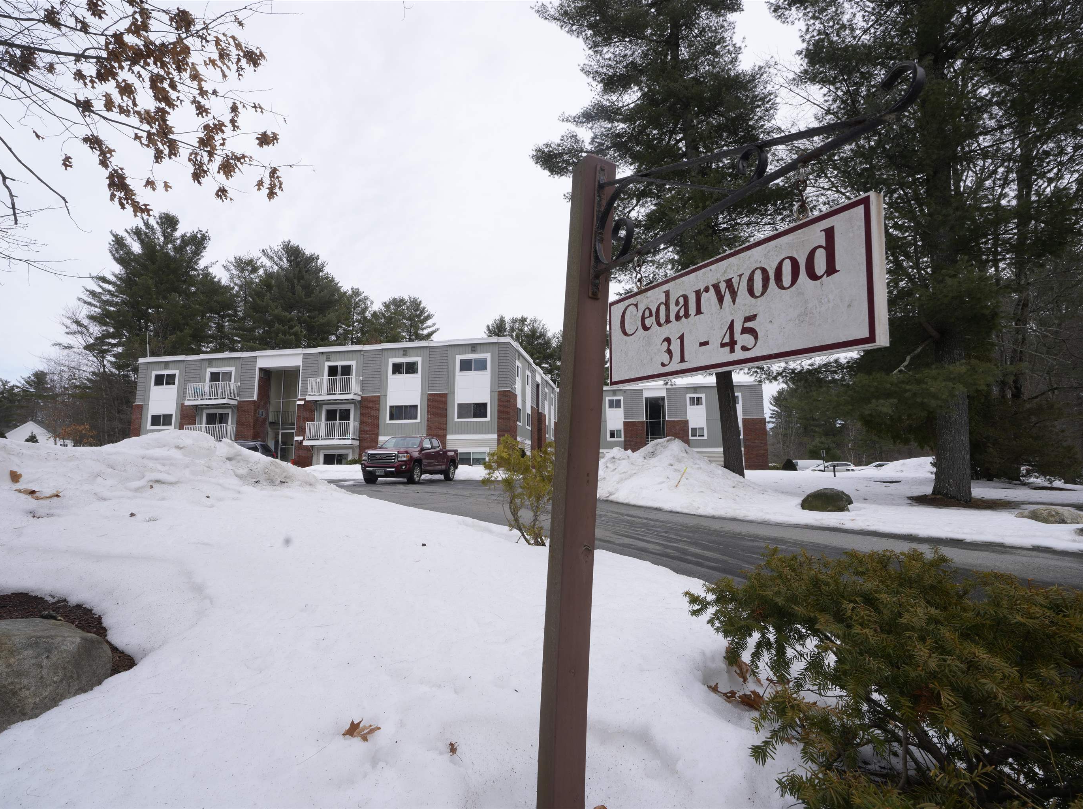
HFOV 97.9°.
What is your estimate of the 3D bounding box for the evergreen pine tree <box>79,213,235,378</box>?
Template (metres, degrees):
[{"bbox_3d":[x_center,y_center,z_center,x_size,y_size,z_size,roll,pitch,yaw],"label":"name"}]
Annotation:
[{"bbox_3d":[-36.672,-6.194,45.066,11.500,25.622,11.500,0,-7,0],"label":"evergreen pine tree"}]

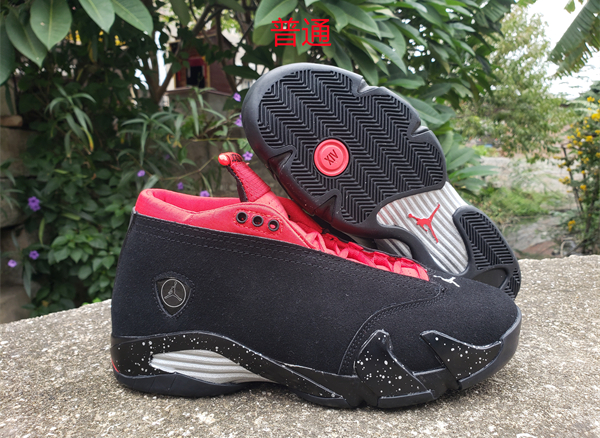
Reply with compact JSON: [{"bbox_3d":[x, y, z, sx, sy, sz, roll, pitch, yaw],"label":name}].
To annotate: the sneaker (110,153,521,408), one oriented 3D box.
[{"bbox_3d":[0.016,0.032,0.308,0.283,0.152,0.106,0,9,-2],"label":"sneaker"}]

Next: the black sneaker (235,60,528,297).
[{"bbox_3d":[0.064,-0.023,0.394,0.283,0.107,0.125,40,0,-18],"label":"black sneaker"}]

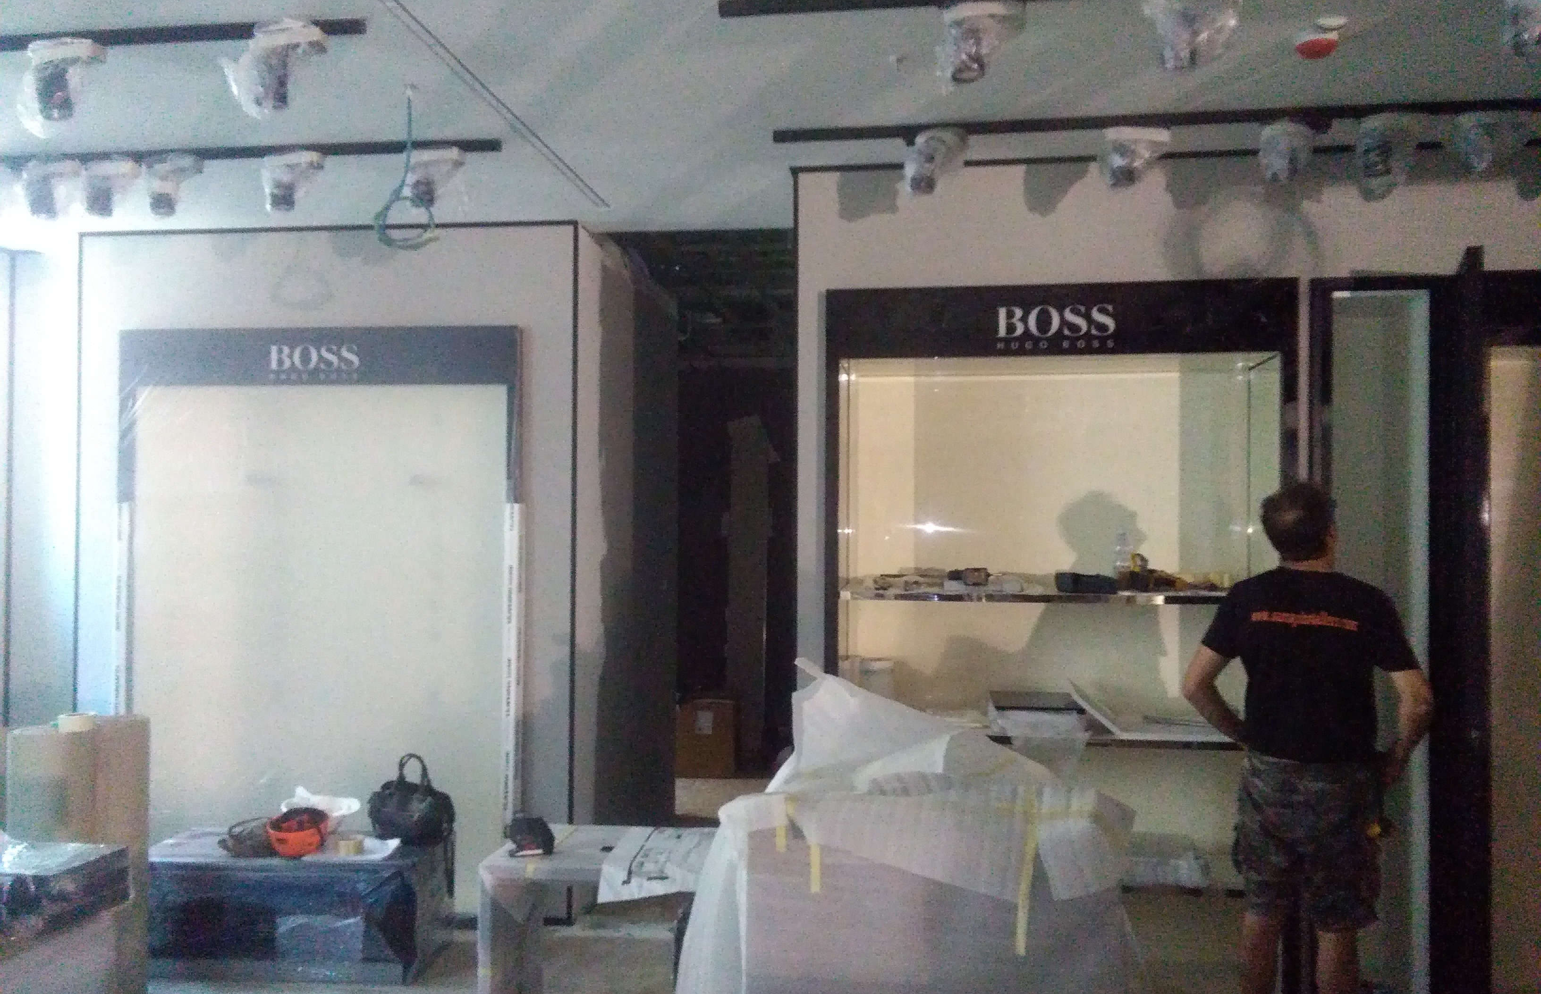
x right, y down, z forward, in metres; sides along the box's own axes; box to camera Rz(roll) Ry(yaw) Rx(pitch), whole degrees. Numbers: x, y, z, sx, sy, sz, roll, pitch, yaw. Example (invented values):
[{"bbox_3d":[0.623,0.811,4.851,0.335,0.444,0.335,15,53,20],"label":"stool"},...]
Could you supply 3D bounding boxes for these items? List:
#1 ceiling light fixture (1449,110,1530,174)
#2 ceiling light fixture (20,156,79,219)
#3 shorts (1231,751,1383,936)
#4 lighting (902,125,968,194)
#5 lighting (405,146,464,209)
[{"bbox_3d":[2.115,-1.041,3.673,0.203,0.173,0.130,0,-1,8],"label":"ceiling light fixture"},{"bbox_3d":[-2.408,-1.029,4.169,0.155,0.175,0.110,0,-1,8],"label":"ceiling light fixture"},{"bbox_3d":[1.605,1.022,3.765,0.425,0.490,0.310,0,-1,20],"label":"shorts"},{"bbox_3d":[0.512,-1.047,3.885,0.200,0.195,0.130,0,-1,8],"label":"lighting"},{"bbox_3d":[-1.074,-1.021,3.989,0.170,0.180,0.110,0,-1,8],"label":"lighting"}]

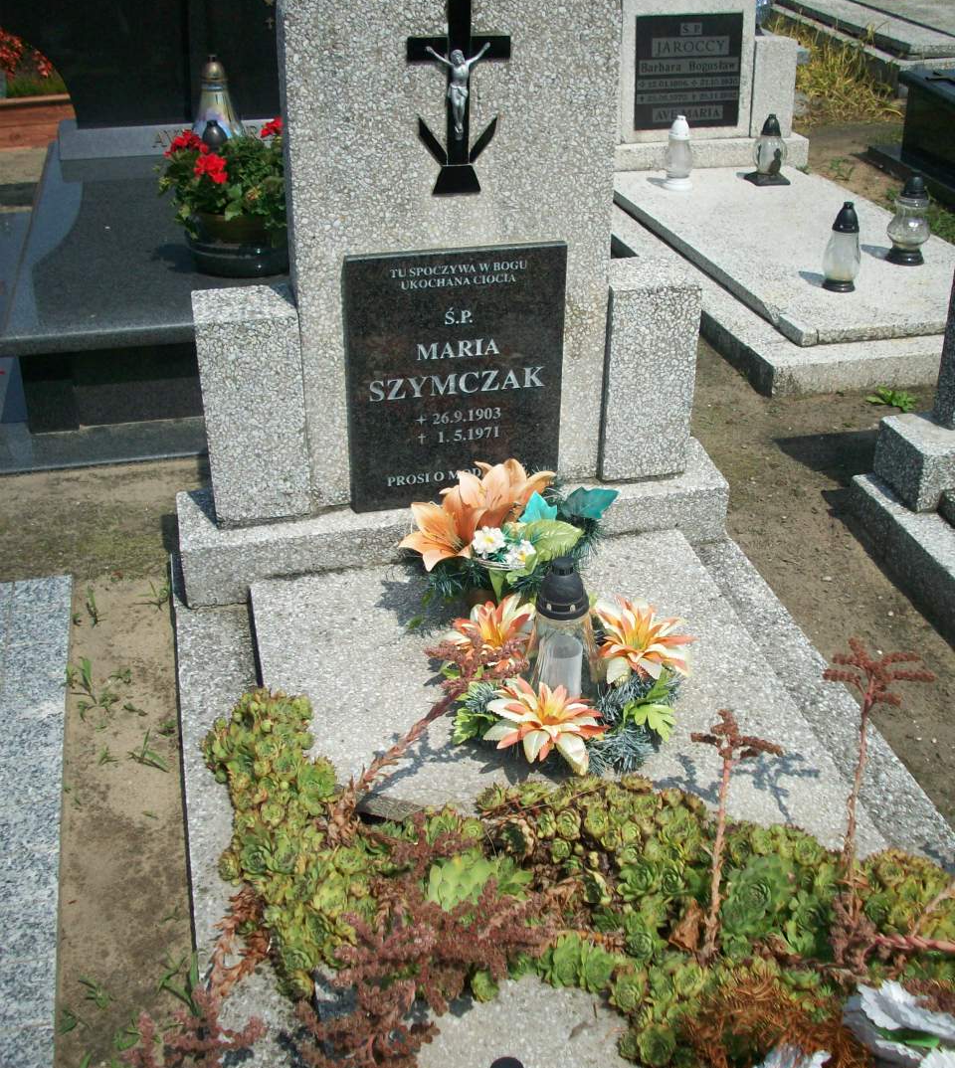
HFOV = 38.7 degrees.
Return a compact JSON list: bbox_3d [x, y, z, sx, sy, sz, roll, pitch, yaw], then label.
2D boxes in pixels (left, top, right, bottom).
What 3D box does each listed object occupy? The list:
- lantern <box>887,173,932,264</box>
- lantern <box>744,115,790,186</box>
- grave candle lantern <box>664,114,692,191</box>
[{"bbox_3d":[1.266,-0.916,3.962,0.128,0.249,0.128,-9,33,-14],"label":"lantern"},{"bbox_3d":[0.998,-1.316,4.636,0.118,0.222,0.122,-9,33,-14],"label":"lantern"},{"bbox_3d":[0.680,-1.279,4.562,0.101,0.235,0.101,0,32,0],"label":"grave candle lantern"}]

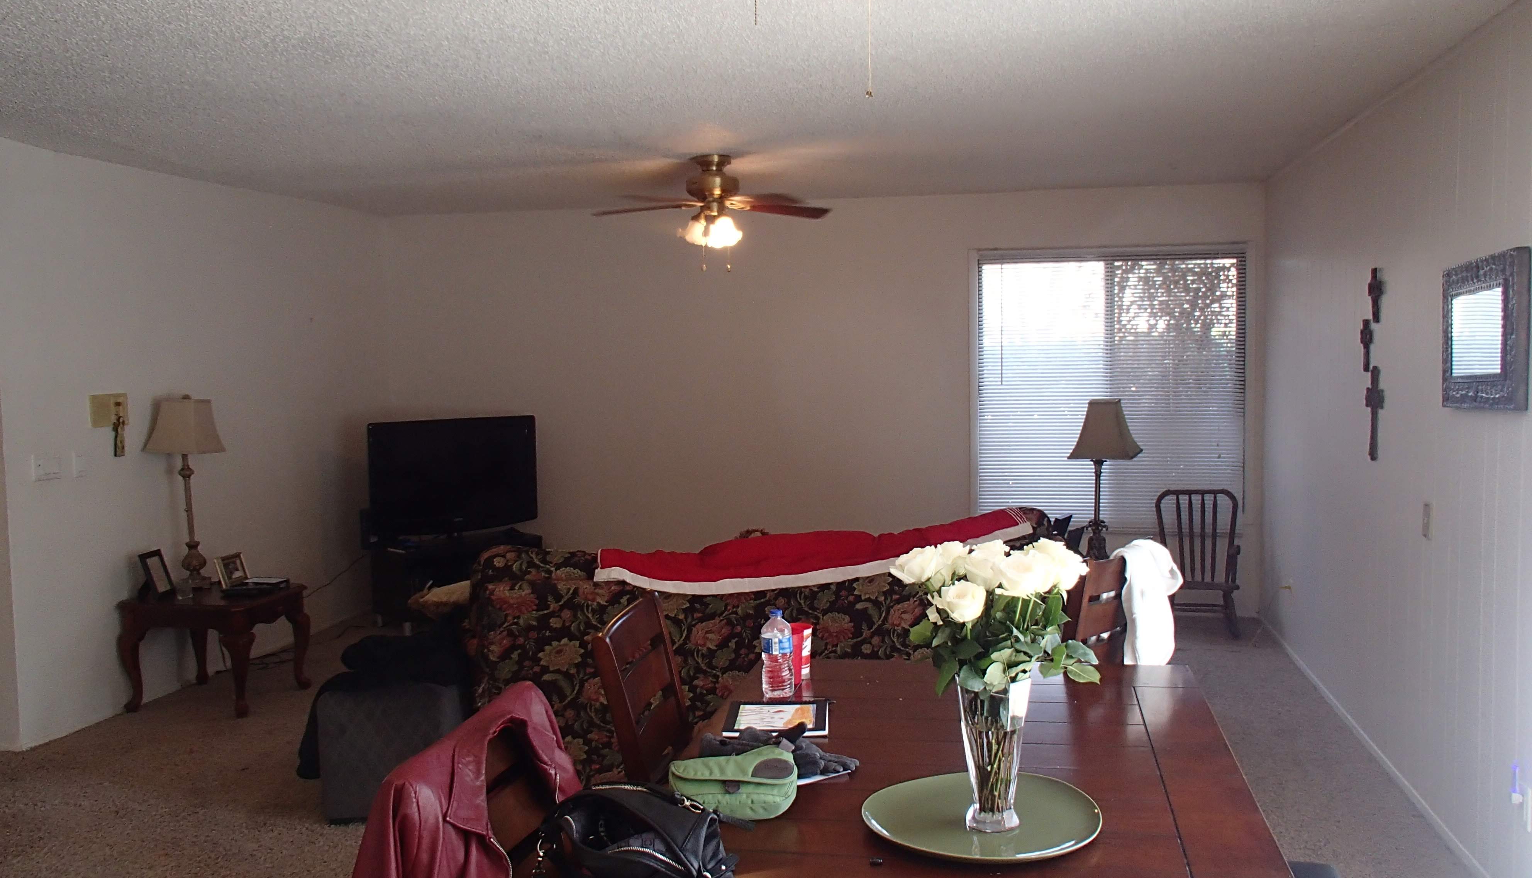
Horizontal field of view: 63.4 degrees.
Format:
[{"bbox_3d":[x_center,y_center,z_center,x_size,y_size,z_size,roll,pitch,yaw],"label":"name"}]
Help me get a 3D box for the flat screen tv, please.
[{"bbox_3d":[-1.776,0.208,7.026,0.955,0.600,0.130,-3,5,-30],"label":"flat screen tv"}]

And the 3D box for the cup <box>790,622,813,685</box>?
[{"bbox_3d":[0.059,0.514,2.965,0.102,0.127,0.102,-1,4,0],"label":"cup"}]

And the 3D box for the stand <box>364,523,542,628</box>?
[{"bbox_3d":[-1.803,0.831,7.363,0.980,0.470,0.380,-5,6,-45],"label":"stand"}]

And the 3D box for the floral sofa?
[{"bbox_3d":[-0.069,0.748,4.758,2.100,0.920,0.950,-2,4,-15],"label":"floral sofa"}]

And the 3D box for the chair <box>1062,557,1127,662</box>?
[{"bbox_3d":[0.803,0.787,3.617,0.475,0.990,0.580,-5,6,-44],"label":"chair"}]

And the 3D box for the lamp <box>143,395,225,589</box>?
[{"bbox_3d":[-2.645,0.244,5.684,0.290,0.883,0.290,0,4,12],"label":"lamp"}]

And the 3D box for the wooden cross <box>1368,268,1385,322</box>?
[{"bbox_3d":[2.278,-0.540,4.641,0.022,0.206,0.125,0,4,12],"label":"wooden cross"}]

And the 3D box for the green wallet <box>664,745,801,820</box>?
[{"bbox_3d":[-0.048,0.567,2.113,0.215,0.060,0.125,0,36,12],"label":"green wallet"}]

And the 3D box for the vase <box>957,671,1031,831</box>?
[{"bbox_3d":[0.361,0.498,1.982,0.125,0.235,0.125,0,4,12],"label":"vase"}]

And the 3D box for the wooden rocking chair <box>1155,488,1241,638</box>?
[{"bbox_3d":[2.319,0.647,6.729,0.465,0.775,0.640,0,4,12],"label":"wooden rocking chair"}]

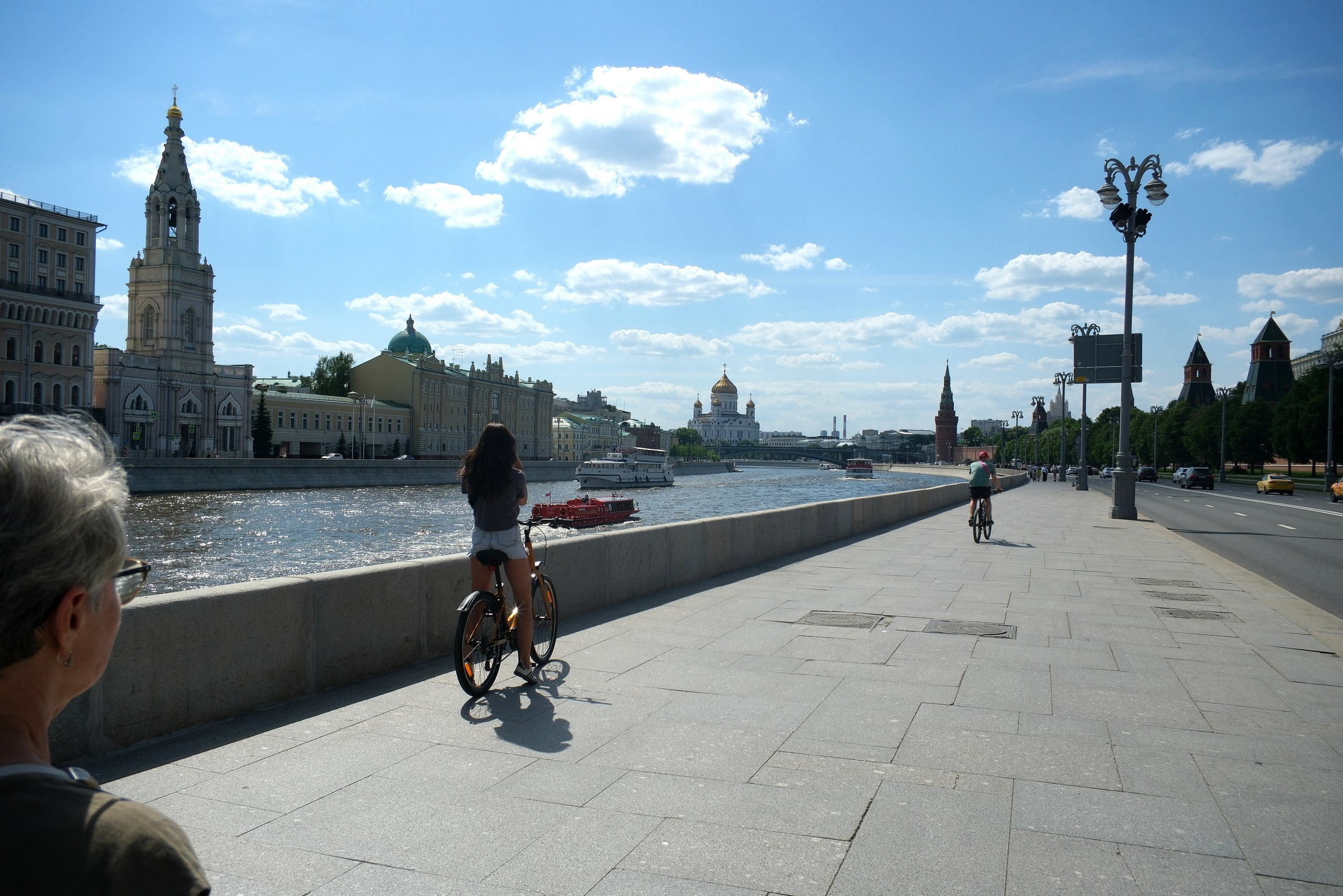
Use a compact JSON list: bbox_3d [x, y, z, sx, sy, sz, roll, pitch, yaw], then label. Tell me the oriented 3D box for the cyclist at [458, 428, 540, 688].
[{"bbox_3d":[-1.202,0.713,6.942,0.520,1.770,0.440,1,-1,12],"label":"cyclist"}]

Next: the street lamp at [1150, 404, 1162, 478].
[{"bbox_3d":[75.136,-0.820,156.062,2.000,11.440,1.900,1,-1,15],"label":"street lamp"}]

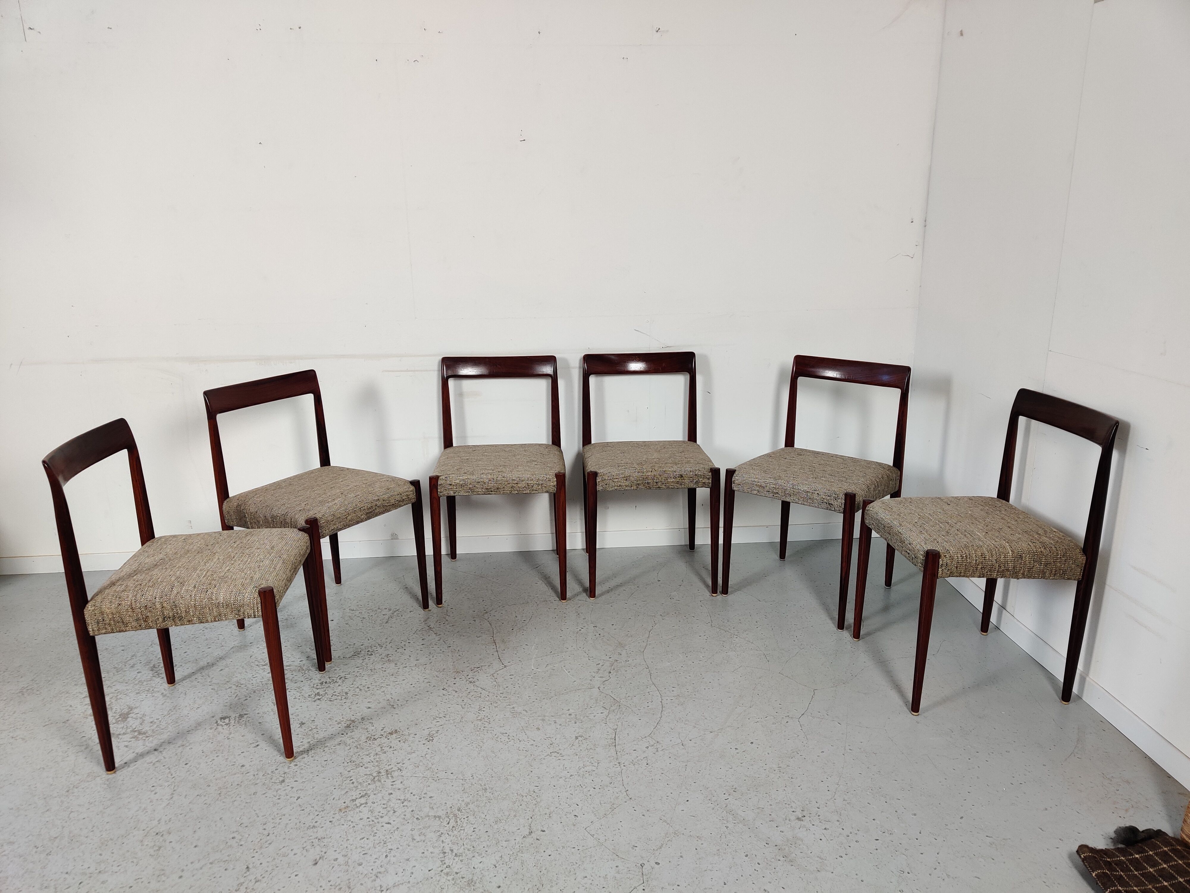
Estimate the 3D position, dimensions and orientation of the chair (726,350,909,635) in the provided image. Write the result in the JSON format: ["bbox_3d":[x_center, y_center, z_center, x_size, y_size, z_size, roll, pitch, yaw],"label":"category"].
[{"bbox_3d":[0.761,0.129,3.180,0.462,0.785,0.494,11,18,37],"label":"chair"}]

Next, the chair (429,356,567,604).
[{"bbox_3d":[-0.335,0.104,3.323,0.462,0.785,0.494,-1,15,-3],"label":"chair"}]

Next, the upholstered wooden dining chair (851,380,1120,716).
[{"bbox_3d":[1.064,0.273,2.611,0.494,0.785,0.462,-2,15,-6],"label":"upholstered wooden dining chair"}]

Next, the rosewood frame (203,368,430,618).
[{"bbox_3d":[-0.886,0.195,2.996,0.494,0.785,0.462,9,17,32],"label":"rosewood frame"}]

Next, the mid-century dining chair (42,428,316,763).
[{"bbox_3d":[-1.016,0.353,2.393,0.494,0.785,0.462,-2,15,-5],"label":"mid-century dining chair"}]

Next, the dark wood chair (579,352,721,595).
[{"bbox_3d":[0.188,0.087,3.366,0.462,0.785,0.494,-2,15,-4],"label":"dark wood chair"}]

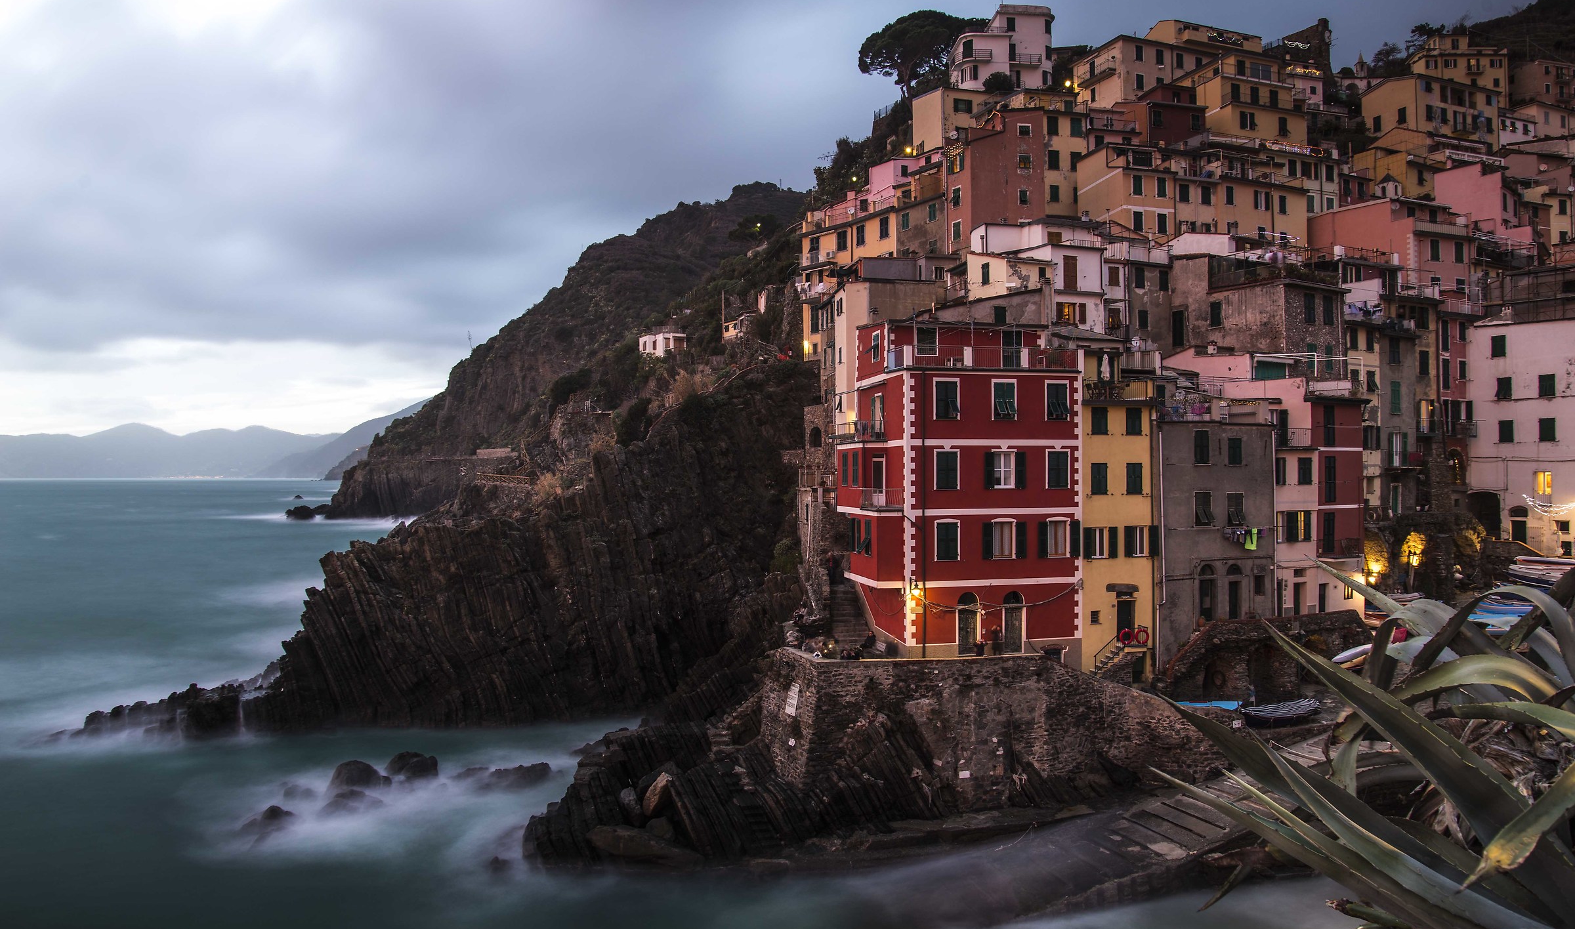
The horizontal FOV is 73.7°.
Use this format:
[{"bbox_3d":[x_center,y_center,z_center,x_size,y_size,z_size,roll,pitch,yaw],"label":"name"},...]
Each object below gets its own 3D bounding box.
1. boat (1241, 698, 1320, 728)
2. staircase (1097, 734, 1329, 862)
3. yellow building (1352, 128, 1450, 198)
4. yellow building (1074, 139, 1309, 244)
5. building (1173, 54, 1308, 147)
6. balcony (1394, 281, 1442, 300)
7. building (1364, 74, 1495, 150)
[{"bbox_3d":[22.251,11.196,47.161,4.600,1.050,1.700,0,-1,-28],"label":"boat"},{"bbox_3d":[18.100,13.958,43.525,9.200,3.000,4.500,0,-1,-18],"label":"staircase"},{"bbox_3d":[66.783,-31.577,115.256,7.200,8.700,7.500,0,-1,-22],"label":"yellow building"},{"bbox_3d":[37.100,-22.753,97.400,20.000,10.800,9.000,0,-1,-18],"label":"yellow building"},{"bbox_3d":[54.279,-41.579,126.941,10.800,11.400,9.600,0,-1,-21],"label":"building"},{"bbox_3d":[44.900,-12.390,75.000,4.200,1.300,1.600,0,-1,-25],"label":"balcony"},{"bbox_3d":[80.221,-41.665,131.887,14.800,9.700,7.600,0,-1,-22],"label":"building"}]

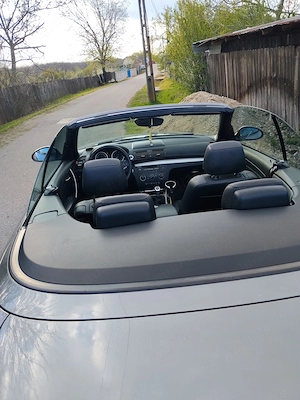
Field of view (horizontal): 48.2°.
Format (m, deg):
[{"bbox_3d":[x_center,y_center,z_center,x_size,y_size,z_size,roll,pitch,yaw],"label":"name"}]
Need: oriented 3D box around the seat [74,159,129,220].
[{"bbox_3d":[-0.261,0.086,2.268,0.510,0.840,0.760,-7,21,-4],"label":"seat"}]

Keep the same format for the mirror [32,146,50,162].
[{"bbox_3d":[-0.860,-0.394,2.798,0.220,0.130,0.100,-7,21,-4],"label":"mirror"}]

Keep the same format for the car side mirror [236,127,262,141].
[{"bbox_3d":[0.873,-0.581,2.930,0.220,0.130,0.100,-7,21,-4],"label":"car side mirror"}]

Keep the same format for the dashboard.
[{"bbox_3d":[-0.003,-0.286,2.944,1.280,0.440,0.500,-7,21,-4],"label":"dashboard"}]

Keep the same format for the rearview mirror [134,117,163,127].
[{"bbox_3d":[-0.004,-0.618,2.650,0.235,0.070,0.050,-7,21,-4],"label":"rearview mirror"}]

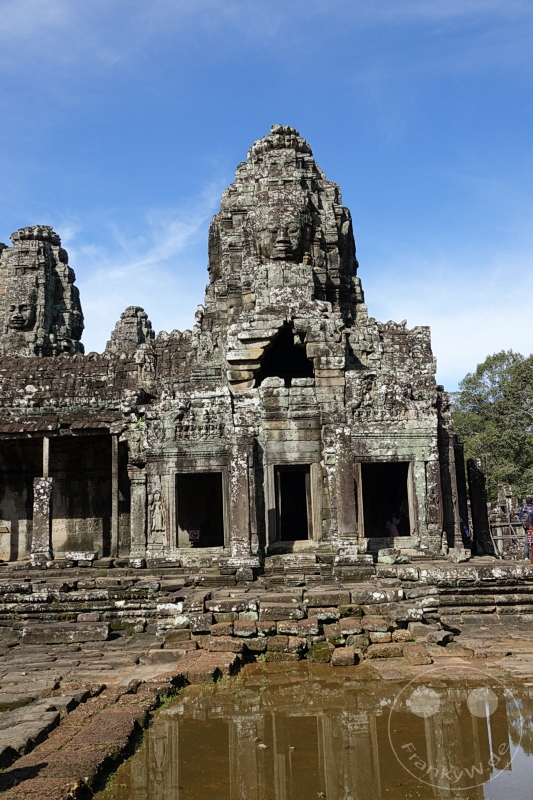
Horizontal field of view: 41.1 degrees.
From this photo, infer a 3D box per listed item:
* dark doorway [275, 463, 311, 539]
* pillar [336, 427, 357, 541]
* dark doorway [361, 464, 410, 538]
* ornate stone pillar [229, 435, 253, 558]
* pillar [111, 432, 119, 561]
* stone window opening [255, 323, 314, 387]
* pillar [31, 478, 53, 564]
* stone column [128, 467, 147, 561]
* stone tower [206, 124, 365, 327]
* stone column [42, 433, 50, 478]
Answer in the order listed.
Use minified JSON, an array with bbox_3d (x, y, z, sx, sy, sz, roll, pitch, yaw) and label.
[{"bbox_3d":[0.790,2.927,20.236,1.058,2.129,0.500,-2,-10,2],"label":"dark doorway"},{"bbox_3d":[2.152,2.255,19.149,0.477,2.993,0.450,-2,-10,2],"label":"pillar"},{"bbox_3d":[3.379,2.836,20.133,1.340,2.102,0.500,-2,-10,2],"label":"dark doorway"},{"bbox_3d":[-0.678,2.647,19.209,0.468,3.125,0.450,-2,-10,2],"label":"ornate stone pillar"},{"bbox_3d":[-4.392,2.773,20.703,0.205,3.538,0.200,-2,-10,2],"label":"pillar"},{"bbox_3d":[0.479,-1.188,19.643,1.563,1.797,0.600,-2,-11,1],"label":"stone window opening"},{"bbox_3d":[-6.492,3.474,20.715,0.541,2.387,0.480,-2,-10,2],"label":"pillar"},{"bbox_3d":[-3.630,3.225,20.359,0.486,2.605,0.450,-2,-10,2],"label":"stone column"},{"bbox_3d":[0.606,-6.017,24.636,5.256,7.671,5.000,-2,-10,2],"label":"stone tower"},{"bbox_3d":[-6.494,1.674,21.087,0.180,1.289,0.180,-2,-10,2],"label":"stone column"}]

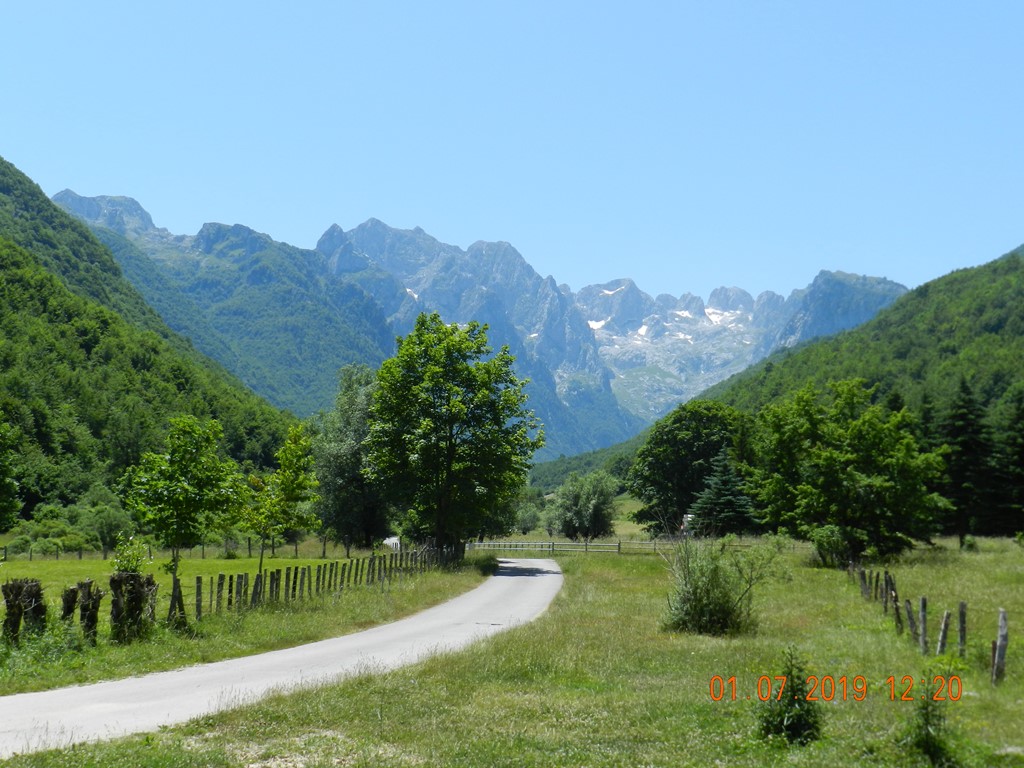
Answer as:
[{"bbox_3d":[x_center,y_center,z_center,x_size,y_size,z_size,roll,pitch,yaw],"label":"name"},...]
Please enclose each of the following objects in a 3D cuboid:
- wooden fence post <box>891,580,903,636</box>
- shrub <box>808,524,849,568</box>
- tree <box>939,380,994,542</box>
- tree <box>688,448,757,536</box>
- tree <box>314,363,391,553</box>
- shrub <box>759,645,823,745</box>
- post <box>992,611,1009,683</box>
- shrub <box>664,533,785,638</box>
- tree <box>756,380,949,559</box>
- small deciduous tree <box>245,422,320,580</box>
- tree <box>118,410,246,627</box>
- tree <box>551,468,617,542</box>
[{"bbox_3d":[8.053,4.660,28.500,0.180,1.179,0.150,0,-6,0],"label":"wooden fence post"},{"bbox_3d":[15.583,8.001,67.000,1.969,2.177,2.000,0,-6,0],"label":"shrub"},{"bbox_3d":[36.780,6.340,110.005,4.931,13.657,4.684,0,-6,0],"label":"tree"},{"bbox_3d":[20.419,10.702,132.002,6.596,8.899,6.266,0,-6,0],"label":"tree"},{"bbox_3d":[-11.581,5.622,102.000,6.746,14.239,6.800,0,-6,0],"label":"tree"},{"bbox_3d":[2.701,3.015,13.200,0.621,0.961,0.590,0,-6,0],"label":"shrub"},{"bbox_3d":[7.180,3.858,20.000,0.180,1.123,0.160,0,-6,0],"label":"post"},{"bbox_3d":[4.383,4.151,28.200,2.528,2.052,2.073,0,-6,0],"label":"shrub"},{"bbox_3d":[18.266,4.640,73.000,10.300,9.705,10.000,0,-6,0],"label":"tree"},{"bbox_3d":[-8.433,4.317,50.000,2.792,5.835,2.900,0,-6,0],"label":"small deciduous tree"},{"bbox_3d":[-7.556,3.096,31.302,2.898,4.807,2.666,0,-6,0],"label":"tree"},{"bbox_3d":[8.102,13.492,150.001,7.275,7.906,6.693,0,-6,0],"label":"tree"}]

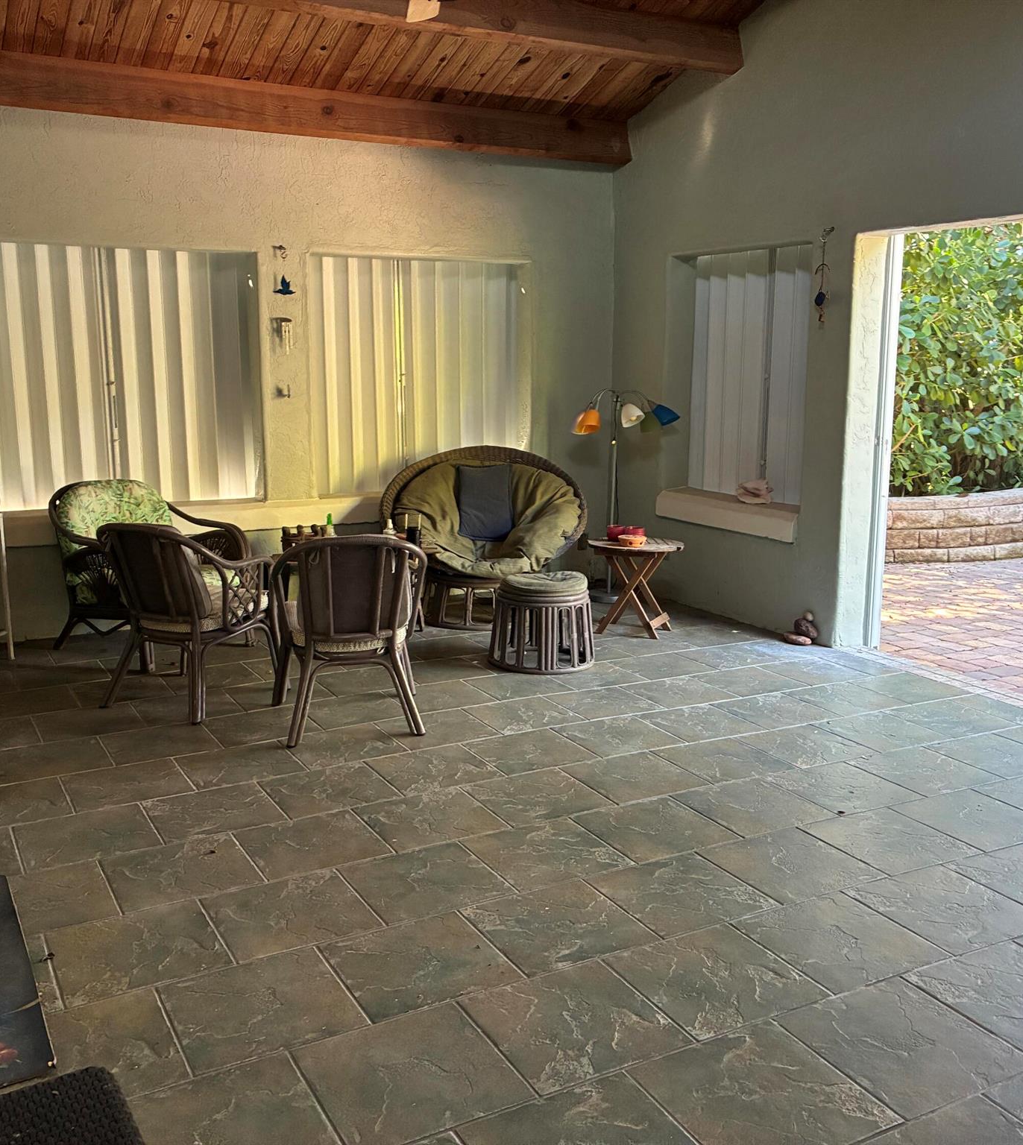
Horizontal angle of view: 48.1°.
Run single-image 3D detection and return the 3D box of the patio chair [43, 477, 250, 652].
[{"bbox_3d":[-1.870,-0.029,5.925,0.800,0.860,0.700,7,13,34],"label":"patio chair"}]

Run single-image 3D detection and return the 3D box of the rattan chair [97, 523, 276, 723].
[{"bbox_3d":[-1.416,0.164,5.034,0.640,0.810,0.620,5,12,24],"label":"rattan chair"}]

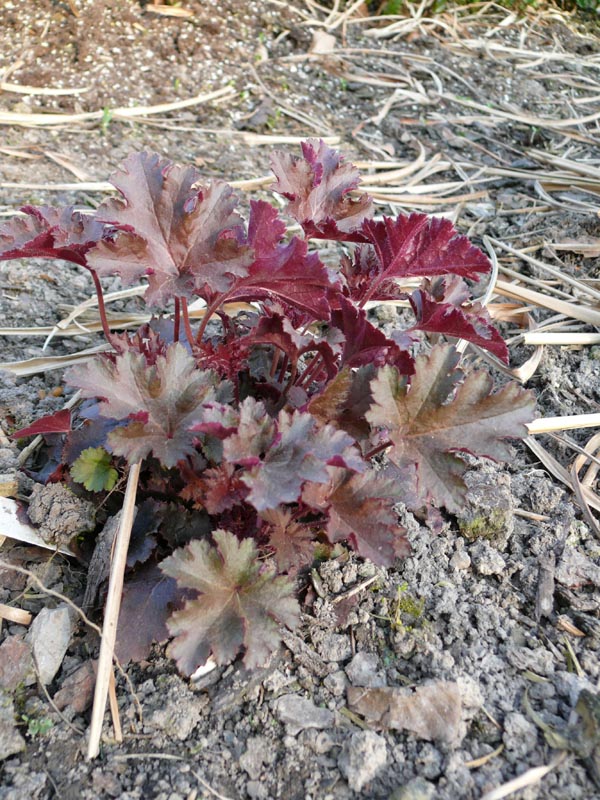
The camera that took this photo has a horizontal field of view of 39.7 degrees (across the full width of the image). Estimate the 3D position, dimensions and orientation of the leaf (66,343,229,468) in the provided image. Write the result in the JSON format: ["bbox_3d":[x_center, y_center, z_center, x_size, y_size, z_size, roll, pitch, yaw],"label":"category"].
[{"bbox_3d":[-0.099,0.004,0.540,0.098,0.026,0.088,-27,53,-14],"label":"leaf"}]

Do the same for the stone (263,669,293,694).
[{"bbox_3d":[-0.012,0.156,0.460,0.016,0.010,0.011,0,38,0],"label":"stone"}]

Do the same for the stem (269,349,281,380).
[{"bbox_3d":[-0.018,-0.027,0.604,0.004,0.023,0.004,16,31,-2],"label":"stem"}]

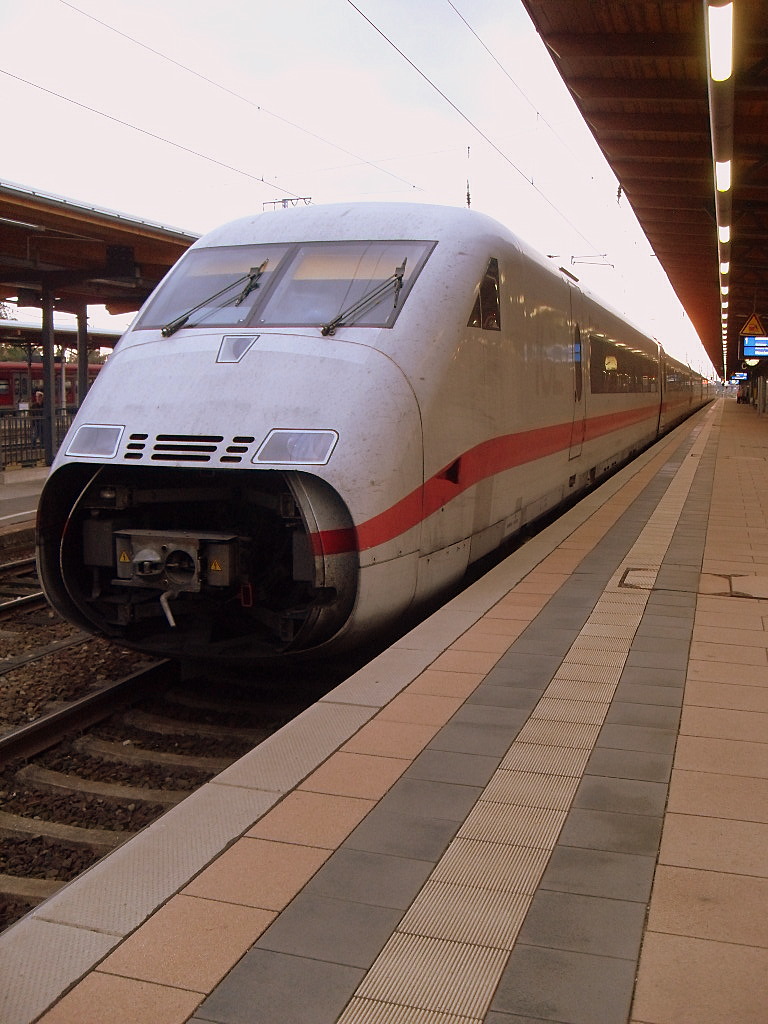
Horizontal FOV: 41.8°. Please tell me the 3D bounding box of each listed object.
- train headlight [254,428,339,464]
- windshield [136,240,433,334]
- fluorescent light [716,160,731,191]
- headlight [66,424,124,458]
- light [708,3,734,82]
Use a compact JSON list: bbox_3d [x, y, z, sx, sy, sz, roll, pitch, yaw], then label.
[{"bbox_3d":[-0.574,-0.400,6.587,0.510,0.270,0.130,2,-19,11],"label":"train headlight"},{"bbox_3d":[-0.817,-1.804,7.992,2.251,0.200,1.399,3,44,19],"label":"windshield"},{"bbox_3d":[3.684,-3.664,10.882,0.140,0.130,1.575,3,7,19],"label":"fluorescent light"},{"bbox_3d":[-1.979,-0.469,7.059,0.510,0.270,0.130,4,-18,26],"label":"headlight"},{"bbox_3d":[2.259,-3.153,6.716,0.140,0.130,1.530,3,7,19],"label":"light"}]

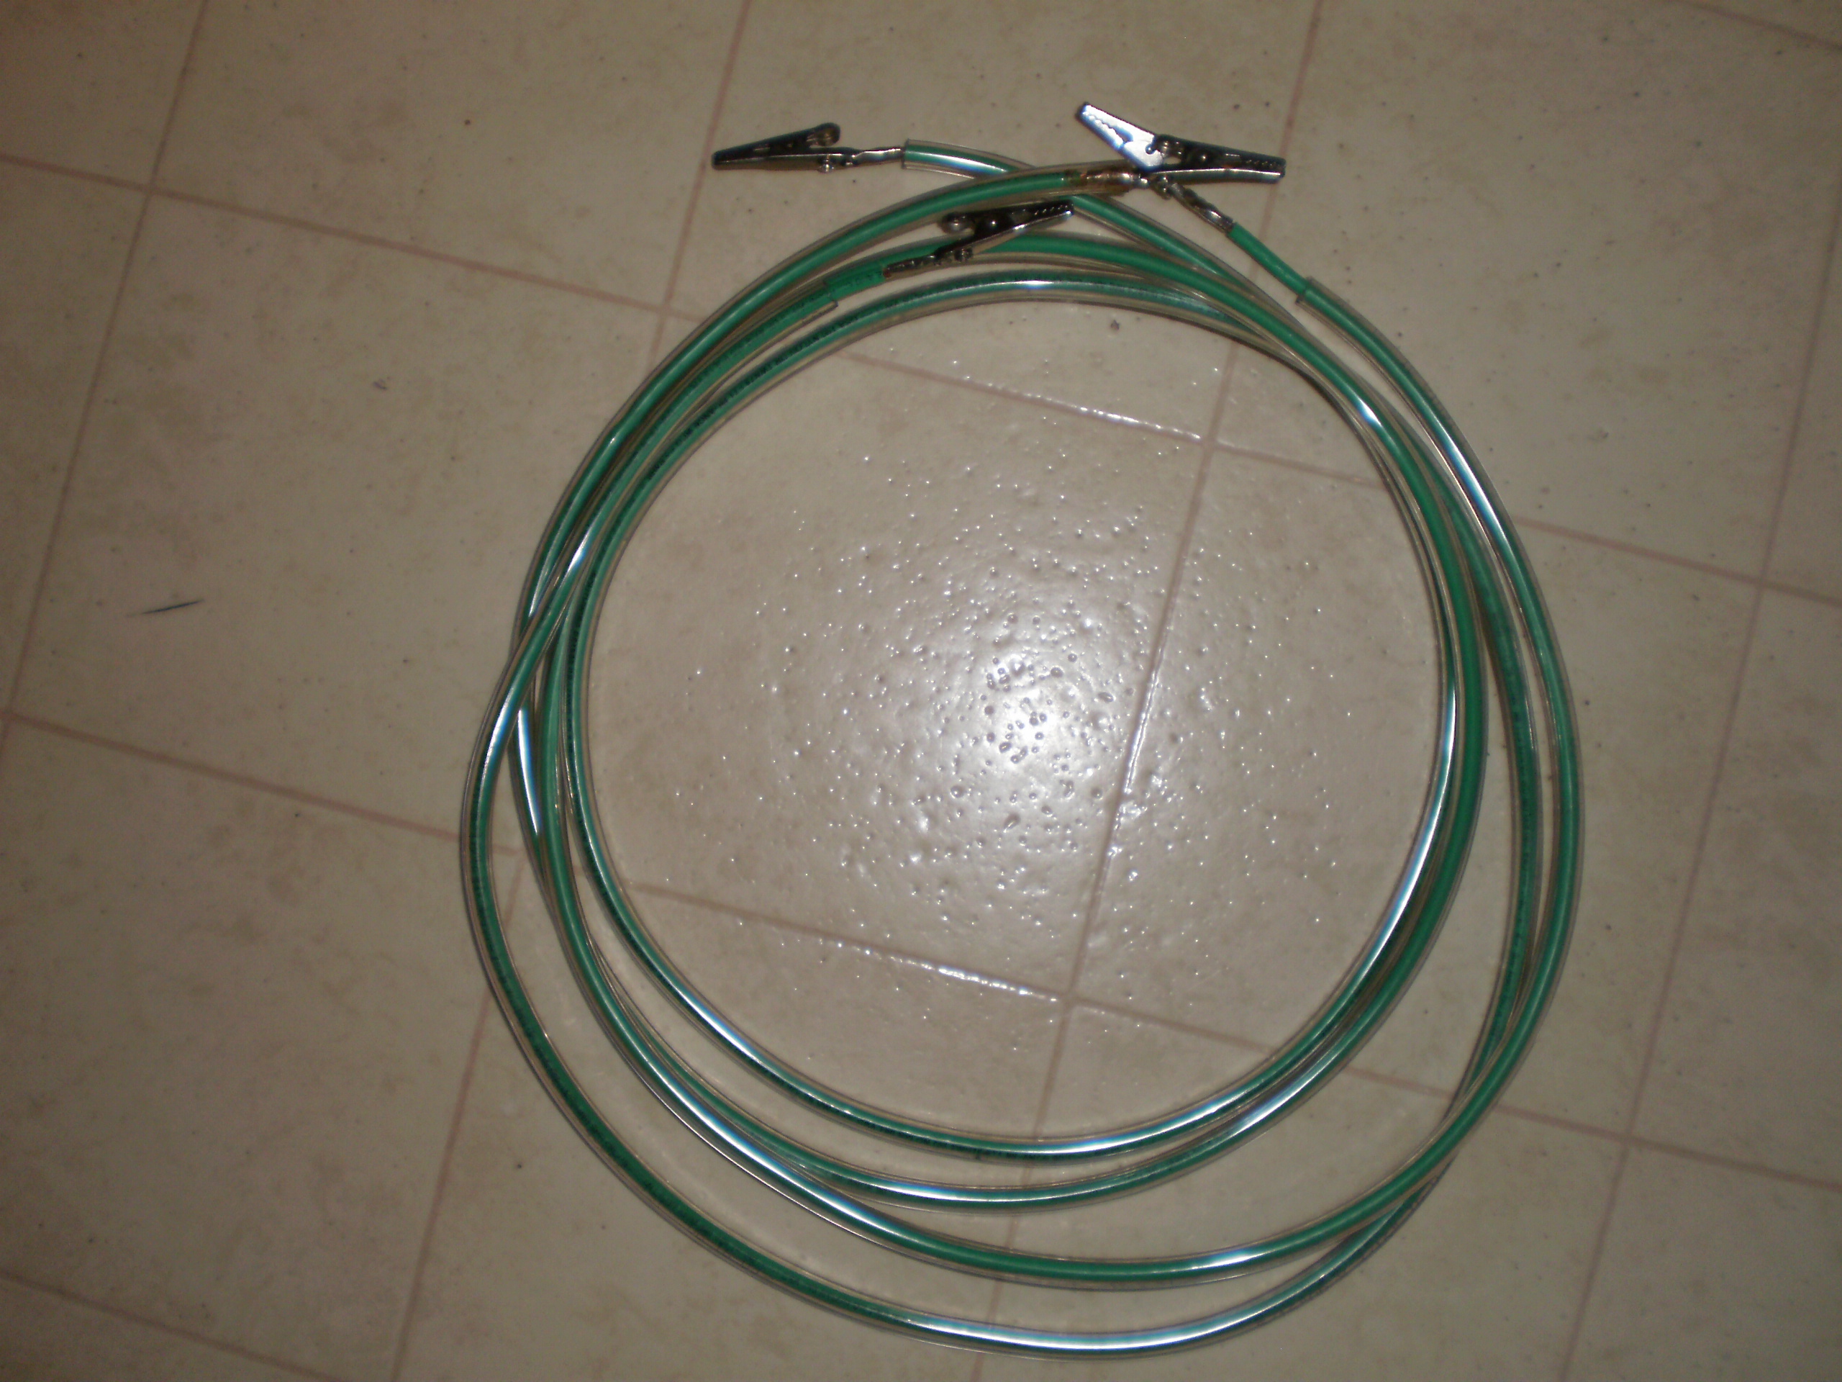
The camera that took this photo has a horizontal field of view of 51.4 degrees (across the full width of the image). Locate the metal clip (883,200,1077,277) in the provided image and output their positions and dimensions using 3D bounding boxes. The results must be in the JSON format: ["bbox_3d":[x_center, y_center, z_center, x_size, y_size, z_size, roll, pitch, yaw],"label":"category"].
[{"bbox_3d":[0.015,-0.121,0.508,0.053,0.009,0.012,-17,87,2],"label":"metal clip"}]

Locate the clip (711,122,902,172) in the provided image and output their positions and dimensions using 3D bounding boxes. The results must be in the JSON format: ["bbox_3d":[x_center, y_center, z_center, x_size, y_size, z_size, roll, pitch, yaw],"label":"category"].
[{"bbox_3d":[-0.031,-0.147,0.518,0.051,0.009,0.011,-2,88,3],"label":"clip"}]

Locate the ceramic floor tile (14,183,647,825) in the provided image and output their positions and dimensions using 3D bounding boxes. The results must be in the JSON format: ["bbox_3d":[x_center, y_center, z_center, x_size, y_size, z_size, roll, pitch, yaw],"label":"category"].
[{"bbox_3d":[-0.164,-0.049,0.542,0.151,0.008,0.151,14,89,3],"label":"ceramic floor tile"}]

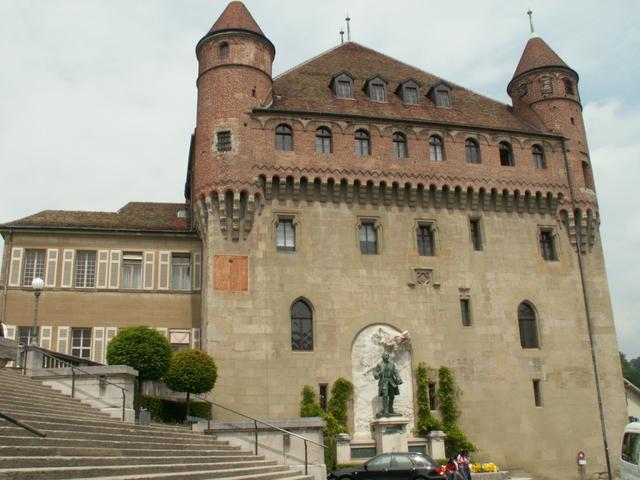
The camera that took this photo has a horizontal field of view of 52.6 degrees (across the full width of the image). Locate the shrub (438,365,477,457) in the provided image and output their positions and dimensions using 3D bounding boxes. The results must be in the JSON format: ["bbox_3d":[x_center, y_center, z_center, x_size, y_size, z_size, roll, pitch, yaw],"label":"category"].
[{"bbox_3d":[6.649,8.443,32.179,1.705,4.179,0.800,2,-16,-14],"label":"shrub"}]

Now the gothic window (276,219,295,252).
[{"bbox_3d":[-1.745,-0.249,32.996,0.967,1.831,0.300,2,-16,-16],"label":"gothic window"}]

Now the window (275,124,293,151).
[{"bbox_3d":[-1.756,-4.969,31.600,0.831,1.459,0.250,2,-19,-13],"label":"window"}]

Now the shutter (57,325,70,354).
[{"bbox_3d":[-12.560,5.233,31.706,0.550,2.050,0.060,2,-19,-12],"label":"shutter"}]

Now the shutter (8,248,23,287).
[{"bbox_3d":[-15.535,1.384,33.019,0.531,1.994,0.070,0,-16,-7],"label":"shutter"}]

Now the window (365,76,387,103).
[{"bbox_3d":[3.022,-8.007,35.782,1.050,1.620,1.200,2,-19,-13],"label":"window"}]

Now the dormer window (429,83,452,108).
[{"bbox_3d":[7.492,-8.791,40.718,1.289,1.789,1.300,2,-16,-14],"label":"dormer window"}]

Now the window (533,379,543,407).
[{"bbox_3d":[10.353,7.313,30.928,0.418,1.293,0.250,2,-19,-13],"label":"window"}]

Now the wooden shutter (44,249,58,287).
[{"bbox_3d":[-13.600,1.405,32.803,0.550,2.022,0.060,2,-19,-12],"label":"wooden shutter"}]

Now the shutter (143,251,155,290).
[{"bbox_3d":[-9.158,1.621,34.693,0.554,2.072,0.060,2,-16,-14],"label":"shutter"}]

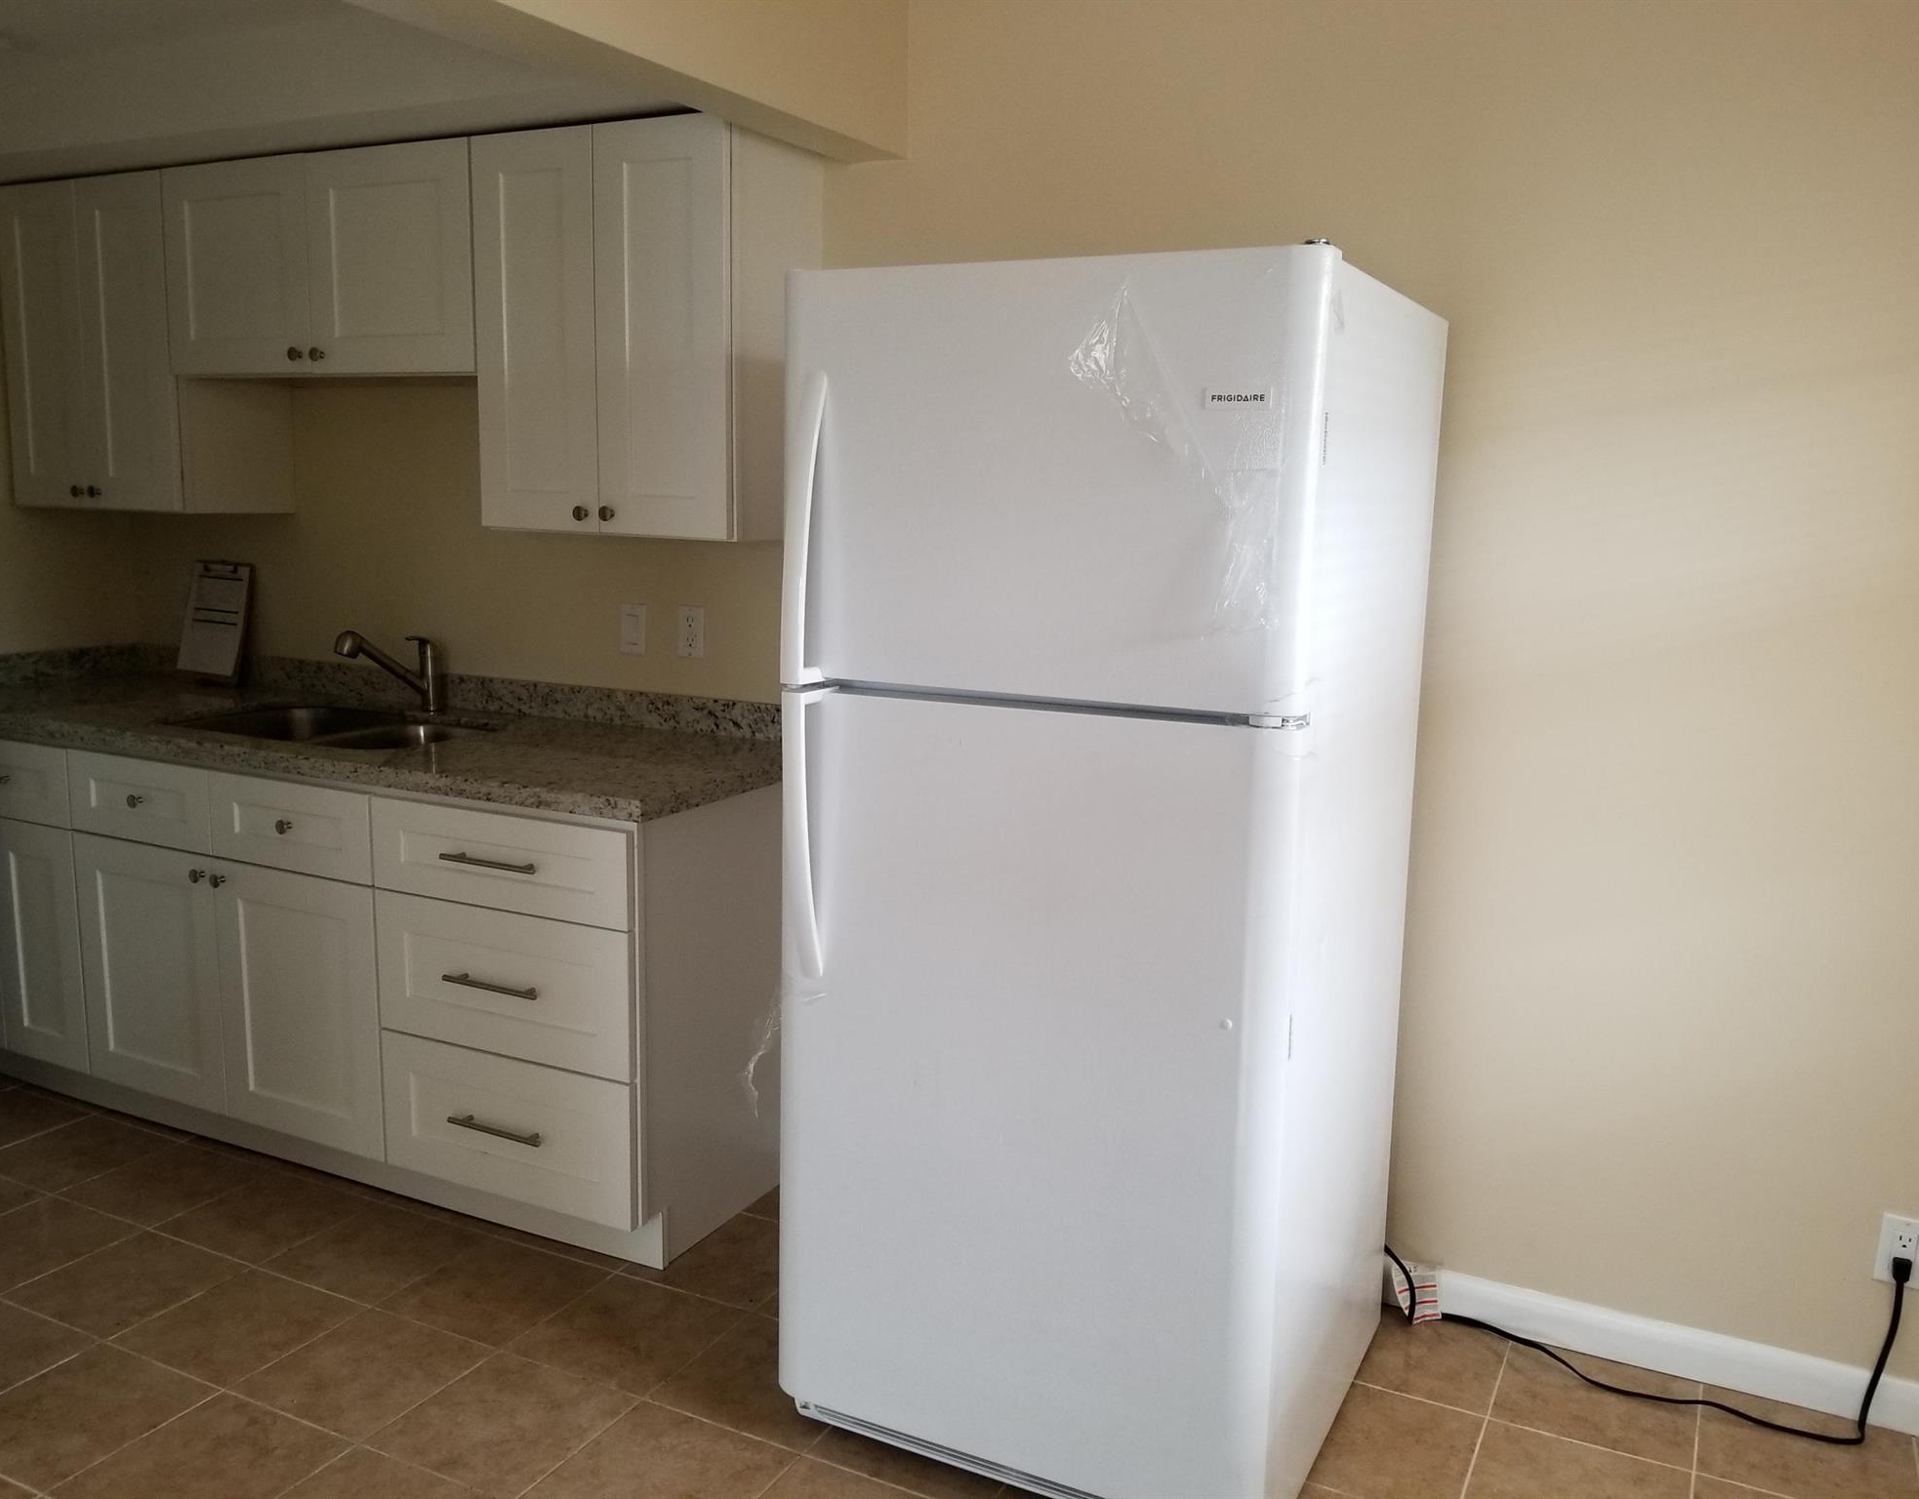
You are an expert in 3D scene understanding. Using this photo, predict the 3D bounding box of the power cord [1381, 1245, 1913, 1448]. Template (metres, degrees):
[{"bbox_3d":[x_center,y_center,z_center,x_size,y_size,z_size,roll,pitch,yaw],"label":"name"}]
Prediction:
[{"bbox_3d":[1.101,0.909,2.505,0.810,0.295,0.100,5,10,26],"label":"power cord"}]

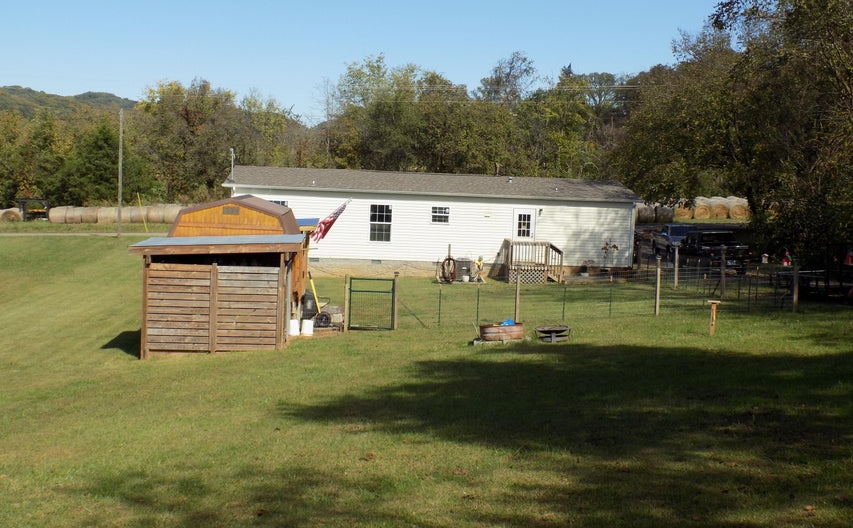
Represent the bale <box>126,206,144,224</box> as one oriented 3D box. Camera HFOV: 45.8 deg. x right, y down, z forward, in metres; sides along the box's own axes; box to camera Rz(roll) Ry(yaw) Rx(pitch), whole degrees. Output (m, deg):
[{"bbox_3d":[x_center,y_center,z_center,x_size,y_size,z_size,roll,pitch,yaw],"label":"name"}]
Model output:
[{"bbox_3d":[-22.424,-3.782,78.000,1.270,1.280,1.280,2,4,-5],"label":"bale"}]

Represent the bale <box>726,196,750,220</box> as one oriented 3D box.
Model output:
[{"bbox_3d":[24.315,-4.172,78.500,1.400,1.380,1.300,3,4,11],"label":"bale"}]

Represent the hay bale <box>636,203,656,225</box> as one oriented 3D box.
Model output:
[{"bbox_3d":[16.802,-3.795,77.000,1.250,1.420,1.400,2,4,-5],"label":"hay bale"}]

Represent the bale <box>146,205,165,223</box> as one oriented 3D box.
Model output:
[{"bbox_3d":[-23.557,-4.293,88.000,1.420,1.420,1.420,2,0,-3],"label":"bale"}]

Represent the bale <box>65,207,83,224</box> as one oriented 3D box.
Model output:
[{"bbox_3d":[-30.698,-4.241,88.000,1.420,1.420,1.420,2,0,-3],"label":"bale"}]

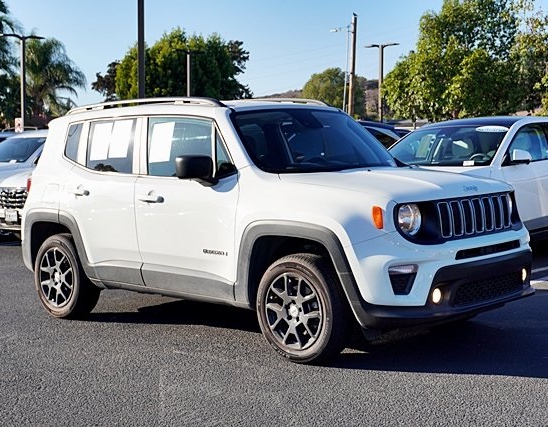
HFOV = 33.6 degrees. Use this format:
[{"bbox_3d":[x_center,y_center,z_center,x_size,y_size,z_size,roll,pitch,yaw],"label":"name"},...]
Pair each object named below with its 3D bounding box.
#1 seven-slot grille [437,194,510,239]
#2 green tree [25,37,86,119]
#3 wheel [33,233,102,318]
[{"bbox_3d":[1.305,0.015,5.760,0.100,0.240,0.840,3,6,42],"label":"seven-slot grille"},{"bbox_3d":[-12.302,-5.865,50.277,4.200,7.700,4.200,-1,4,0],"label":"green tree"},{"bbox_3d":[-1.715,0.512,7.505,0.700,0.700,0.230,3,6,42],"label":"wheel"}]

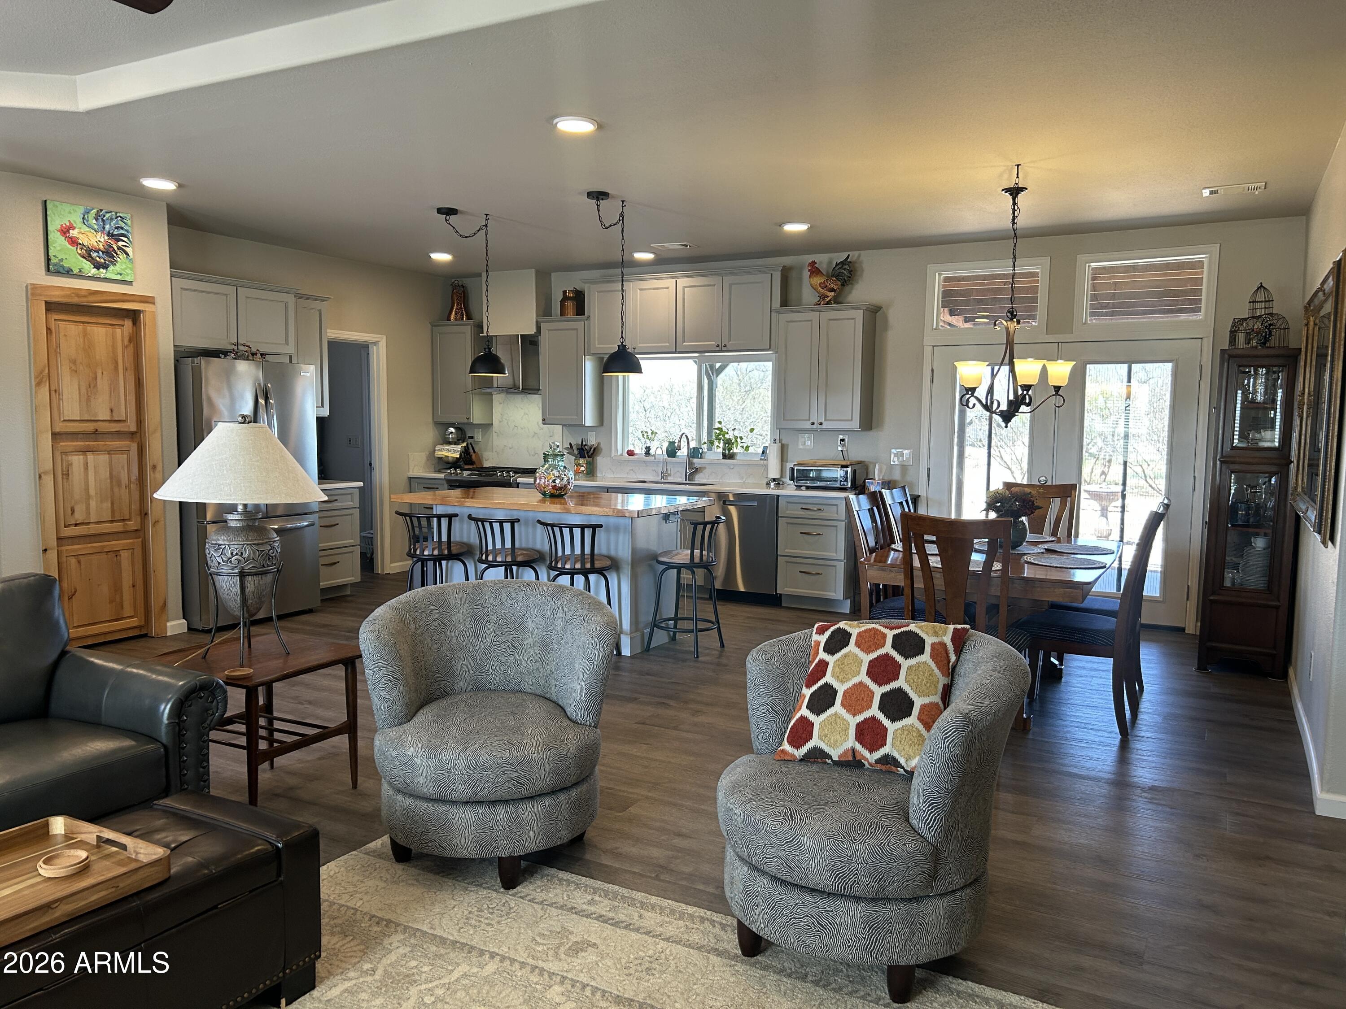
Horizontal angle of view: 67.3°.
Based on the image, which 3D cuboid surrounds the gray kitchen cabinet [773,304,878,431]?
[{"bbox_3d":[1.208,-1.063,7.917,0.765,0.953,0.380,3,6,28],"label":"gray kitchen cabinet"}]

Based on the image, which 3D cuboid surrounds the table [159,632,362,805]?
[{"bbox_3d":[-1.584,0.854,3.890,0.670,0.560,0.630,3,6,28],"label":"table"}]

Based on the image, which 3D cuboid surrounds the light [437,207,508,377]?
[{"bbox_3d":[-1.309,-1.401,6.706,0.300,1.060,0.470,3,6,28],"label":"light"}]

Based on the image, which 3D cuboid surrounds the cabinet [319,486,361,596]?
[{"bbox_3d":[-2.903,0.296,7.993,0.610,0.885,0.605,3,6,28],"label":"cabinet"}]

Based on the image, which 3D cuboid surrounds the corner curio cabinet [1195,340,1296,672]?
[{"bbox_3d":[3.522,0.021,6.178,0.435,1.880,0.880,3,6,29],"label":"corner curio cabinet"}]

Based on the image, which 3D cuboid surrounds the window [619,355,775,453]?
[{"bbox_3d":[0.182,-0.835,8.738,1.500,0.860,0.100,3,6,28],"label":"window"}]

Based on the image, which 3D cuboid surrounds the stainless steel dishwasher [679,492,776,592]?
[{"bbox_3d":[0.666,0.319,8.157,0.610,0.840,0.610,3,6,28],"label":"stainless steel dishwasher"}]

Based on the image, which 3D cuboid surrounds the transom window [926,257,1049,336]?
[{"bbox_3d":[2.322,-1.518,7.497,0.885,0.550,0.100,3,6,29],"label":"transom window"}]

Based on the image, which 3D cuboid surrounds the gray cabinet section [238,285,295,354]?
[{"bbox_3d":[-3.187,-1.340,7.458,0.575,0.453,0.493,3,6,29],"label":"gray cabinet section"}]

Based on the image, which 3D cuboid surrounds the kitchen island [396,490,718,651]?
[{"bbox_3d":[-0.798,0.412,6.707,1.880,0.930,1.030,3,6,28],"label":"kitchen island"}]

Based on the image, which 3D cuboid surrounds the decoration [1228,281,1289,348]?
[{"bbox_3d":[3.380,-1.088,5.816,0.310,0.385,0.240,3,6,29],"label":"decoration"}]

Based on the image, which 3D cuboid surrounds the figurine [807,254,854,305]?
[{"bbox_3d":[1.210,-1.739,7.831,0.370,0.390,0.170,1,5,11],"label":"figurine"}]

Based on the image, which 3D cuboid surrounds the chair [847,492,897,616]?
[{"bbox_3d":[1.258,0.487,5.428,0.570,1.070,0.460,4,6,33],"label":"chair"}]

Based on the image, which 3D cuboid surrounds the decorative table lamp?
[{"bbox_3d":[-1.633,0.120,3.835,0.655,0.920,0.655,-2,6,-23],"label":"decorative table lamp"}]

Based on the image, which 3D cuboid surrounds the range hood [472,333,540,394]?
[{"bbox_3d":[-1.487,-1.283,9.322,0.740,0.570,0.480,3,6,29],"label":"range hood"}]

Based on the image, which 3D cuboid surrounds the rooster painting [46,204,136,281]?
[{"bbox_3d":[-3.469,-1.559,6.028,0.035,0.410,0.510,3,6,28],"label":"rooster painting"}]

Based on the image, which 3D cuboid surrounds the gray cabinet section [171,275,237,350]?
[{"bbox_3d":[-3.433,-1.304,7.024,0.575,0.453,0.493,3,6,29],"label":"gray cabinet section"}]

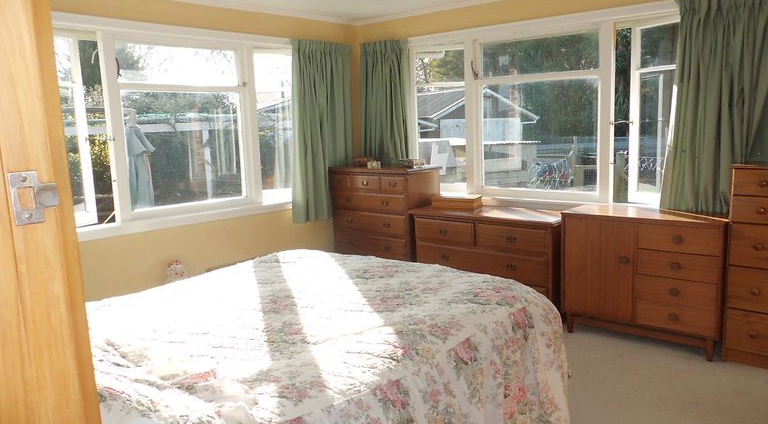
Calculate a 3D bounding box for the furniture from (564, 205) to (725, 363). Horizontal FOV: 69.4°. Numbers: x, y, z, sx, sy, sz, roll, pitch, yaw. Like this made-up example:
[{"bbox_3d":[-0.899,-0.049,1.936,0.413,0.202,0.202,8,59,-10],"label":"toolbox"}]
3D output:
[{"bbox_3d":[1.686,0.417,3.605,0.941,0.812,0.410,5,12,37],"label":"furniture"}]

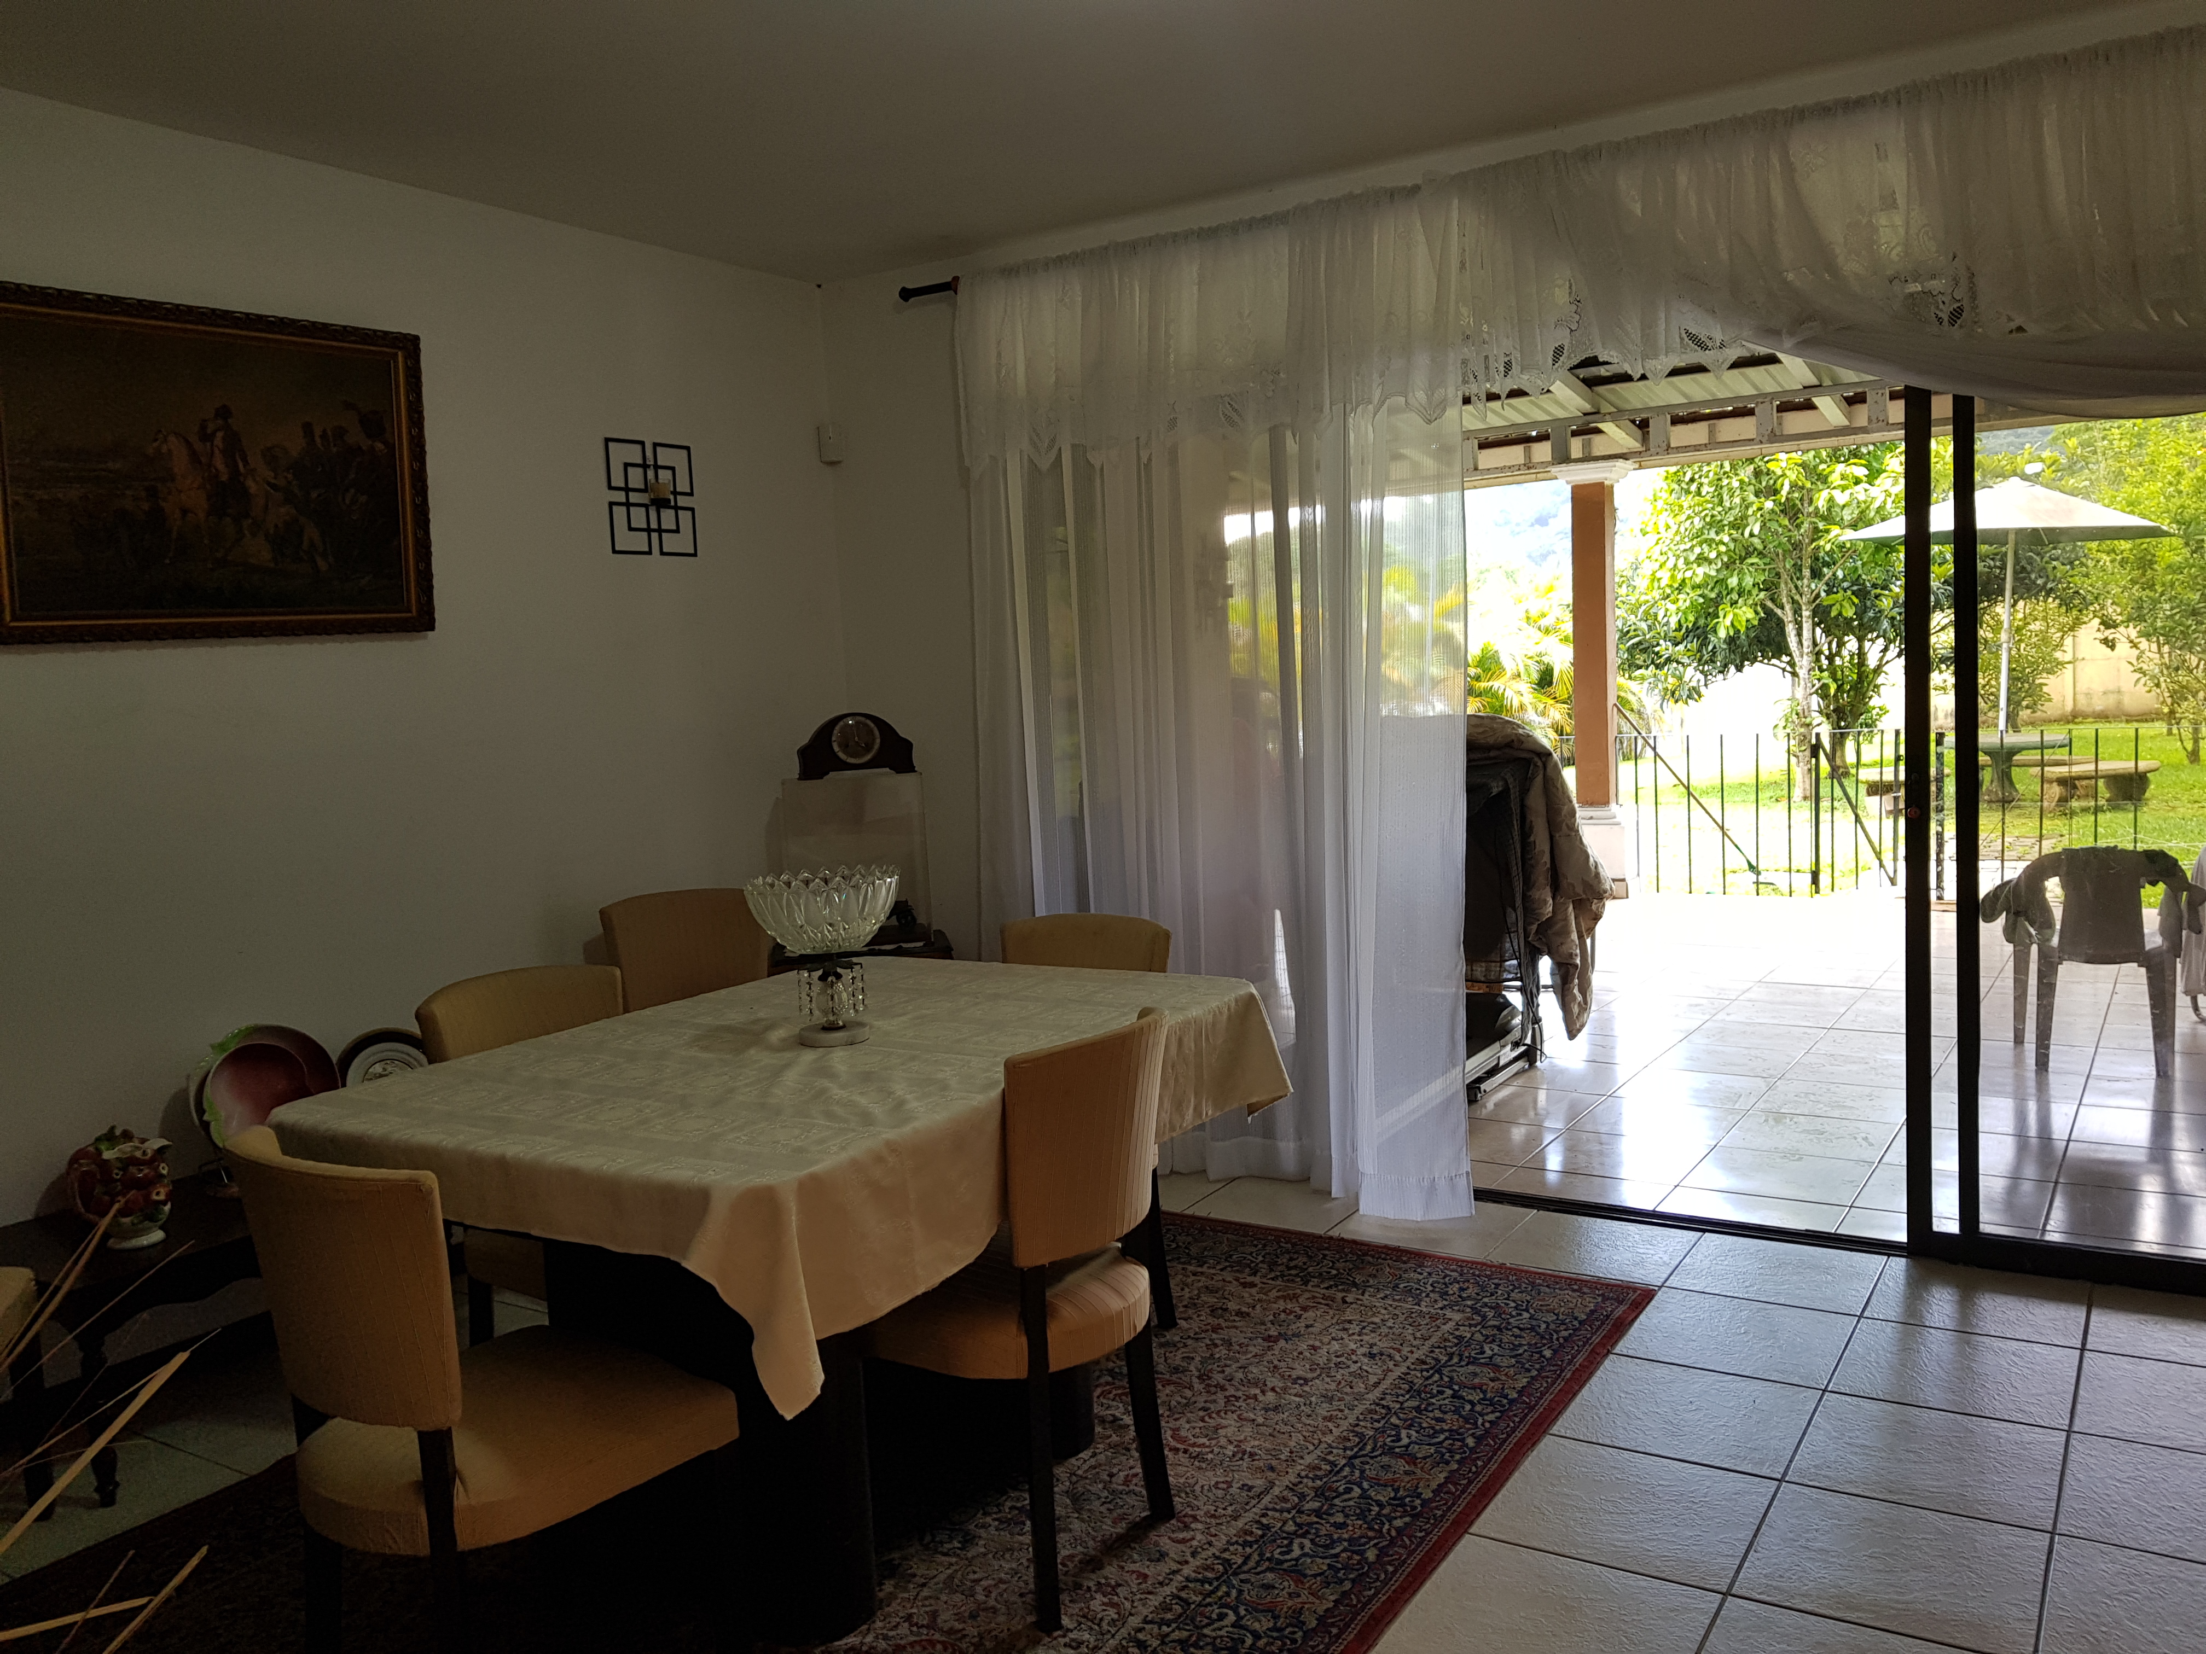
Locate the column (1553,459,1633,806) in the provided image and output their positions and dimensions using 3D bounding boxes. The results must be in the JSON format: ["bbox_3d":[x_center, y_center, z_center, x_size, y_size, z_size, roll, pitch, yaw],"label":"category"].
[{"bbox_3d":[3.080,-1.190,10.372,0.359,2.118,0.359,0,6,34],"label":"column"}]

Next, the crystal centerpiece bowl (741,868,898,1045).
[{"bbox_3d":[-0.495,0.234,3.002,0.281,0.289,0.281,-3,5,0],"label":"crystal centerpiece bowl"}]

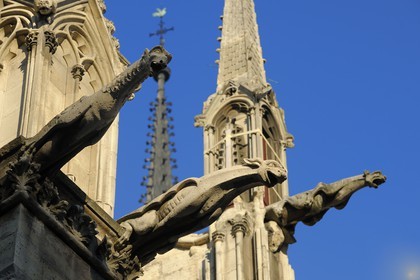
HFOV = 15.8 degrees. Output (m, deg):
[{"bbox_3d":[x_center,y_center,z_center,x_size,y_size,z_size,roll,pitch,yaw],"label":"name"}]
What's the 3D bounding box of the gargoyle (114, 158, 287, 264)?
[{"bbox_3d":[-0.067,0.706,15.967,2.050,0.560,0.450,-26,-49,24],"label":"gargoyle"}]

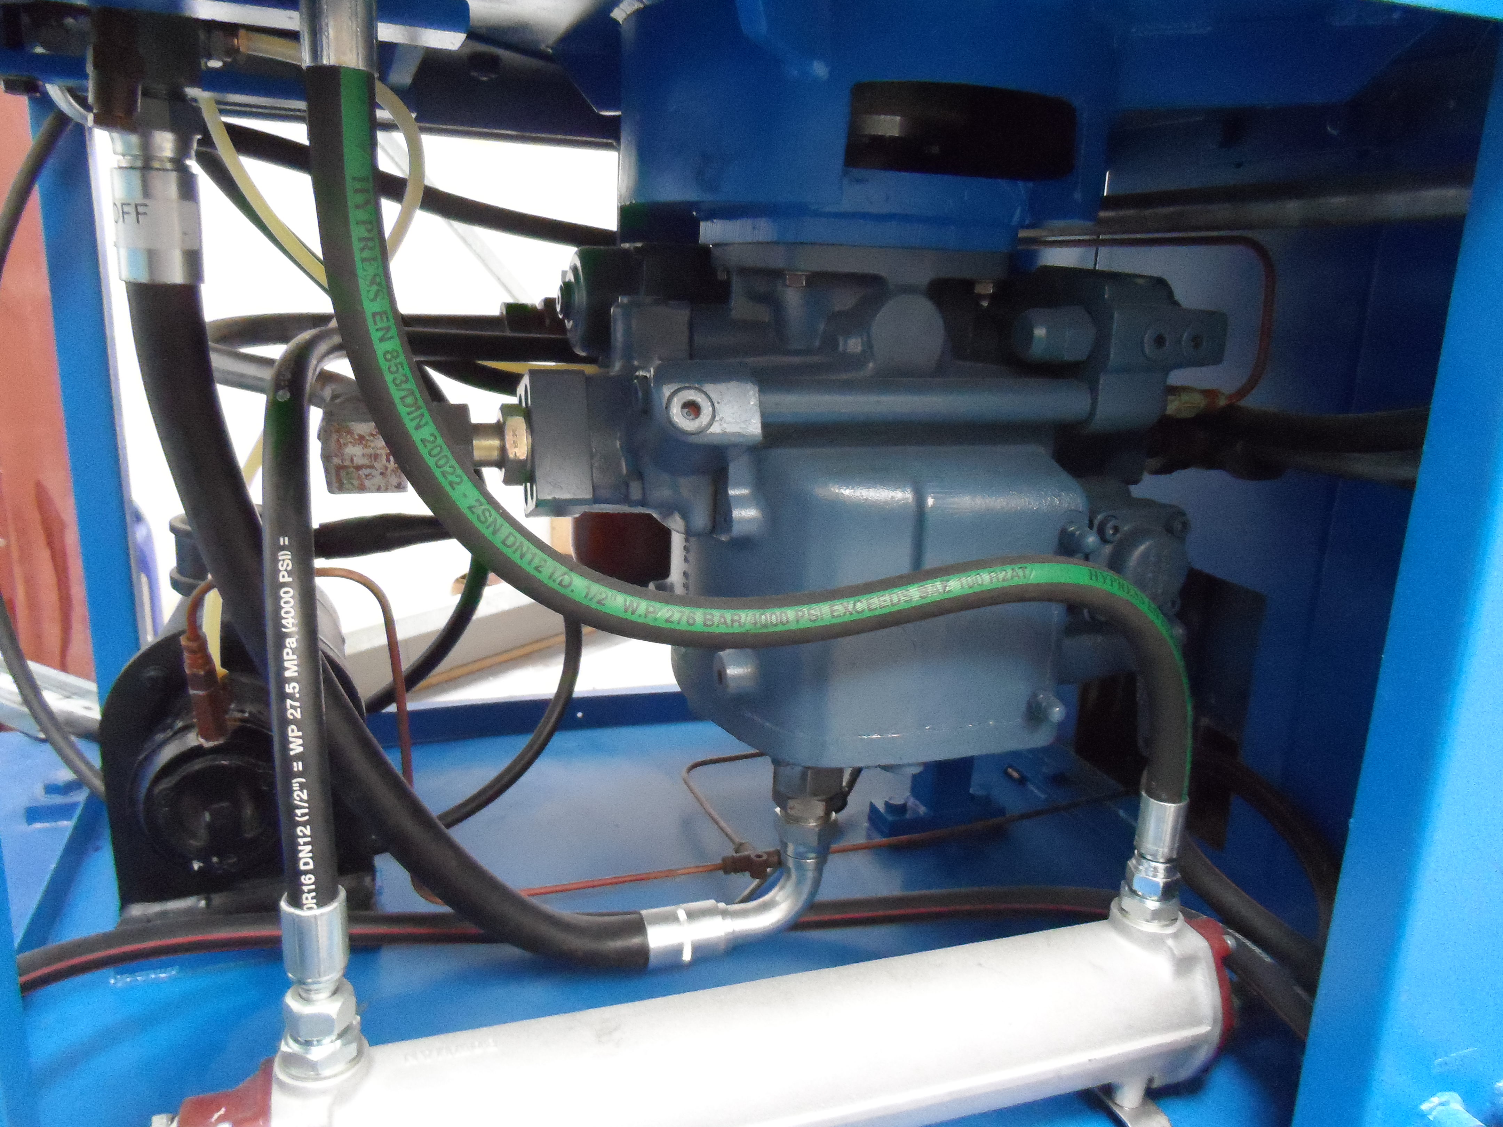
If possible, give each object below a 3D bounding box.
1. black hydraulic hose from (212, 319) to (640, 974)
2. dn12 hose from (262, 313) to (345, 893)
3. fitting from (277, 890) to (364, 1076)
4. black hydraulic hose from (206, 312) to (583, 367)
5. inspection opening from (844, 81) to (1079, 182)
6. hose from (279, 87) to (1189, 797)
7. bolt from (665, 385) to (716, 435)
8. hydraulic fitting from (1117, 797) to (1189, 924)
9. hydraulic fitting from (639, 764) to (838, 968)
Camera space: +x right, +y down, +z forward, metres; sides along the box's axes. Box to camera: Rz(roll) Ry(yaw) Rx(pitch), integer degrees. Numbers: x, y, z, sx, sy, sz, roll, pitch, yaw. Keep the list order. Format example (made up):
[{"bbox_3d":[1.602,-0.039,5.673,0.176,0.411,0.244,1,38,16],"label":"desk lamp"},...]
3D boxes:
[{"bbox_3d":[-0.187,0.056,0.600,0.293,0.365,0.065,1,13,-4],"label":"black hydraulic hose"},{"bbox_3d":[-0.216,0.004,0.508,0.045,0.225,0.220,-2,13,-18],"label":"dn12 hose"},{"bbox_3d":[-0.179,0.172,0.429,0.031,0.076,0.031,-2,13,-18],"label":"fitting"},{"bbox_3d":[-0.240,-0.150,0.700,0.255,0.040,0.045,-1,13,-13],"label":"black hydraulic hose"},{"bbox_3d":[0.106,-0.213,0.516,0.128,0.042,0.028,-2,13,-19],"label":"inspection opening"},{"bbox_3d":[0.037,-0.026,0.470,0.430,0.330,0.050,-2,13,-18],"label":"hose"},{"bbox_3d":[-0.036,-0.090,0.615,0.028,0.028,0.014,-2,13,-18],"label":"bolt"},{"bbox_3d":[0.222,0.160,0.570,0.030,0.069,0.030,-2,13,-18],"label":"hydraulic fitting"},{"bbox_3d":[-0.013,0.187,0.670,0.152,0.118,0.058,-4,14,-25],"label":"hydraulic fitting"}]

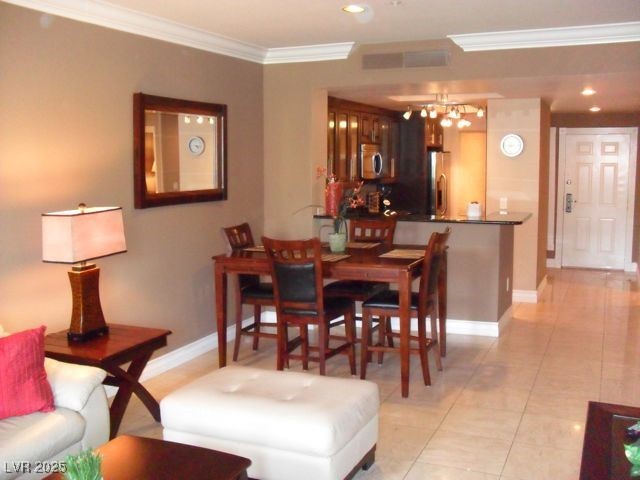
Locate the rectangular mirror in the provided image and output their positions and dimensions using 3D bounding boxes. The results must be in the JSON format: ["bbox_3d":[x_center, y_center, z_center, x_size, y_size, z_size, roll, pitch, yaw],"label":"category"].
[{"bbox_3d":[-1.082,-0.709,5.221,0.060,0.830,1.150,3,8,24],"label":"rectangular mirror"}]

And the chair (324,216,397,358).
[{"bbox_3d":[0.351,0.401,5.620,0.450,1.130,0.590,3,8,24],"label":"chair"}]

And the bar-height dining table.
[{"bbox_3d":[0.101,0.547,5.327,1.590,0.920,1.080,3,8,24],"label":"bar-height dining table"}]

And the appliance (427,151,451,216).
[{"bbox_3d":[1.581,-0.544,10.288,0.750,1.770,0.900,3,8,24],"label":"appliance"}]

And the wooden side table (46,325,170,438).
[{"bbox_3d":[-1.386,0.898,4.101,0.630,0.560,0.630,3,8,24],"label":"wooden side table"}]

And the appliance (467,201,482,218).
[{"bbox_3d":[1.563,-0.315,6.490,0.155,0.165,0.160,3,8,24],"label":"appliance"}]

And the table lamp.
[{"bbox_3d":[-1.456,0.203,4.057,0.250,0.830,0.460,3,8,24],"label":"table lamp"}]

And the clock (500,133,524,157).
[{"bbox_3d":[2.164,-1.074,7.299,0.268,0.268,0.045,3,8,24],"label":"clock"}]

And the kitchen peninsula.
[{"bbox_3d":[1.102,0.269,6.803,2.050,1.075,1.180,3,8,24],"label":"kitchen peninsula"}]

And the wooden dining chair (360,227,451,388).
[{"bbox_3d":[0.664,0.488,4.950,0.580,1.130,0.460,3,8,24],"label":"wooden dining chair"}]

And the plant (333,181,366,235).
[{"bbox_3d":[0.237,-0.270,5.245,0.270,0.460,0.250,3,8,24],"label":"plant"}]

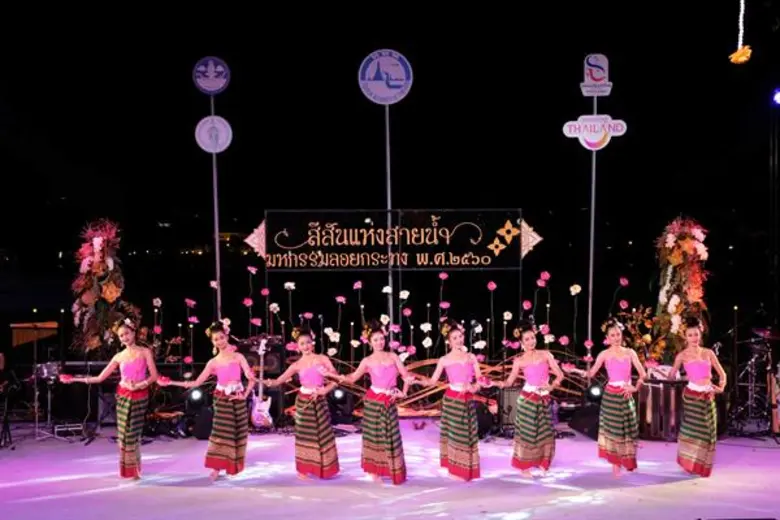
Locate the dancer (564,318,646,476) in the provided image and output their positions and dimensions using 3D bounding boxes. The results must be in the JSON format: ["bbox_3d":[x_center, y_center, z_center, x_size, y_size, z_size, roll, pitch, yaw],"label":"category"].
[{"bbox_3d":[2.277,1.447,10.234,0.812,1.676,0.580,0,3,-8],"label":"dancer"}]

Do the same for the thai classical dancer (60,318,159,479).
[{"bbox_3d":[-2.942,1.446,10.155,1.021,1.684,0.550,0,3,0],"label":"thai classical dancer"}]

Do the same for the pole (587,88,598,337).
[{"bbox_3d":[2.815,-0.244,13.603,0.055,4.159,0.055,1,2,0],"label":"pole"}]

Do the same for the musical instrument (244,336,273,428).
[{"bbox_3d":[-1.639,1.548,12.300,0.310,1.150,0.100,0,-8,0],"label":"musical instrument"}]

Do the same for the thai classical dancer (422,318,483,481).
[{"bbox_3d":[0.611,1.446,10.117,0.619,1.688,0.600,-1,3,-14],"label":"thai classical dancer"}]

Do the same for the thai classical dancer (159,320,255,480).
[{"bbox_3d":[-1.903,1.448,10.200,0.970,1.600,0.500,-1,3,-6],"label":"thai classical dancer"}]

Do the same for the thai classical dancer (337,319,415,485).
[{"bbox_3d":[-0.170,1.456,10.003,0.728,1.680,0.580,-1,3,-12],"label":"thai classical dancer"}]

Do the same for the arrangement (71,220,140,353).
[{"bbox_3d":[-3.894,0.365,13.400,0.870,1.850,0.750,-1,3,-6],"label":"arrangement"}]

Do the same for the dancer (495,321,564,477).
[{"bbox_3d":[1.432,1.457,10.234,0.770,1.655,0.580,0,3,-8],"label":"dancer"}]

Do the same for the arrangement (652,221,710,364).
[{"bbox_3d":[3.995,0.397,13.400,0.720,1.980,0.650,0,3,6],"label":"arrangement"}]

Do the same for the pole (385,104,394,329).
[{"bbox_3d":[-0.008,-0.225,13.603,0.055,3.978,0.055,-1,3,0],"label":"pole"}]

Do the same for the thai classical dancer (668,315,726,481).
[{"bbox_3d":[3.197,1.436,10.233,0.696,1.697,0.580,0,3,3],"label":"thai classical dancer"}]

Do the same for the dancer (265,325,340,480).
[{"bbox_3d":[-0.915,1.476,10.200,0.780,1.540,0.500,-1,3,-6],"label":"dancer"}]

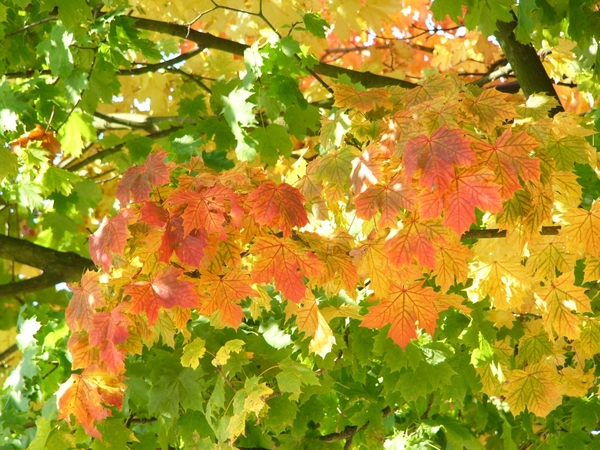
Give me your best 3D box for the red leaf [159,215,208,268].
[{"bbox_3d":[-0.203,0.029,8.050,0.095,0.097,0.035,-17,-18,-11],"label":"red leaf"}]

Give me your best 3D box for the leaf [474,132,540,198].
[{"bbox_3d":[0.364,-0.105,7.800,0.111,0.113,0.040,-22,-14,-6],"label":"leaf"}]

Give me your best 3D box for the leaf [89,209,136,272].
[{"bbox_3d":[-0.328,0.027,8.000,0.086,0.111,0.040,3,-21,21],"label":"leaf"}]

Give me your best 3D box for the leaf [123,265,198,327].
[{"bbox_3d":[-0.235,0.121,7.750,0.126,0.102,0.040,0,-15,-10],"label":"leaf"}]

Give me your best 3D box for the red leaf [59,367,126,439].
[{"bbox_3d":[-0.360,0.308,7.950,0.115,0.122,0.050,-11,-20,-4],"label":"red leaf"}]

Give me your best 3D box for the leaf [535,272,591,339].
[{"bbox_3d":[0.459,0.145,7.900,0.080,0.116,0.040,-20,-14,-5],"label":"leaf"}]

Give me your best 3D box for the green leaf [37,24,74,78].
[{"bbox_3d":[-0.433,-0.307,8.100,0.071,0.096,0.045,0,-15,-25],"label":"green leaf"}]

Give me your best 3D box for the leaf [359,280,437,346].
[{"bbox_3d":[0.169,0.153,7.750,0.132,0.112,0.040,0,-15,0],"label":"leaf"}]

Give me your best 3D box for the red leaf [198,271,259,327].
[{"bbox_3d":[-0.123,0.130,8.000,0.101,0.101,0.030,-14,-19,-5],"label":"red leaf"}]

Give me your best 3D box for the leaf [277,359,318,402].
[{"bbox_3d":[-0.005,0.290,8.600,0.079,0.079,0.030,0,-25,0],"label":"leaf"}]

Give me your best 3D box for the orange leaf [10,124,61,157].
[{"bbox_3d":[-0.526,-0.166,9.100,0.099,0.069,0.045,0,-35,0],"label":"orange leaf"}]

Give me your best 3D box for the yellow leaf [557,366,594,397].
[{"bbox_3d":[0.519,0.296,8.650,0.081,0.061,0.025,0,-30,-10],"label":"yellow leaf"}]

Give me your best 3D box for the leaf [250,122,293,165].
[{"bbox_3d":[-0.050,-0.144,8.100,0.074,0.074,0.035,0,-15,0],"label":"leaf"}]

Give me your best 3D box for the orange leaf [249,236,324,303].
[{"bbox_3d":[-0.025,0.070,7.750,0.122,0.131,0.040,-18,-14,-5],"label":"orange leaf"}]

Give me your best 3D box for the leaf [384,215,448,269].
[{"bbox_3d":[0.204,0.029,8.000,0.112,0.098,0.030,0,-25,0],"label":"leaf"}]

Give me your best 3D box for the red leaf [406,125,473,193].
[{"bbox_3d":[0.256,-0.122,8.400,0.129,0.125,0.030,0,-18,0],"label":"red leaf"}]

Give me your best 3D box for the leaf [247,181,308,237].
[{"bbox_3d":[-0.038,-0.025,7.800,0.105,0.100,0.040,-8,-15,-2],"label":"leaf"}]

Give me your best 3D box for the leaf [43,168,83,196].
[{"bbox_3d":[-0.470,-0.086,9.100,0.081,0.070,0.030,-15,-31,-20],"label":"leaf"}]

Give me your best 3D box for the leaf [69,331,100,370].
[{"bbox_3d":[-0.366,0.215,7.850,0.063,0.069,0.040,0,-15,15],"label":"leaf"}]

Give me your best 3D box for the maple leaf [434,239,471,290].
[{"bbox_3d":[0.270,0.072,8.100,0.074,0.088,0.030,0,-20,0],"label":"maple leaf"}]

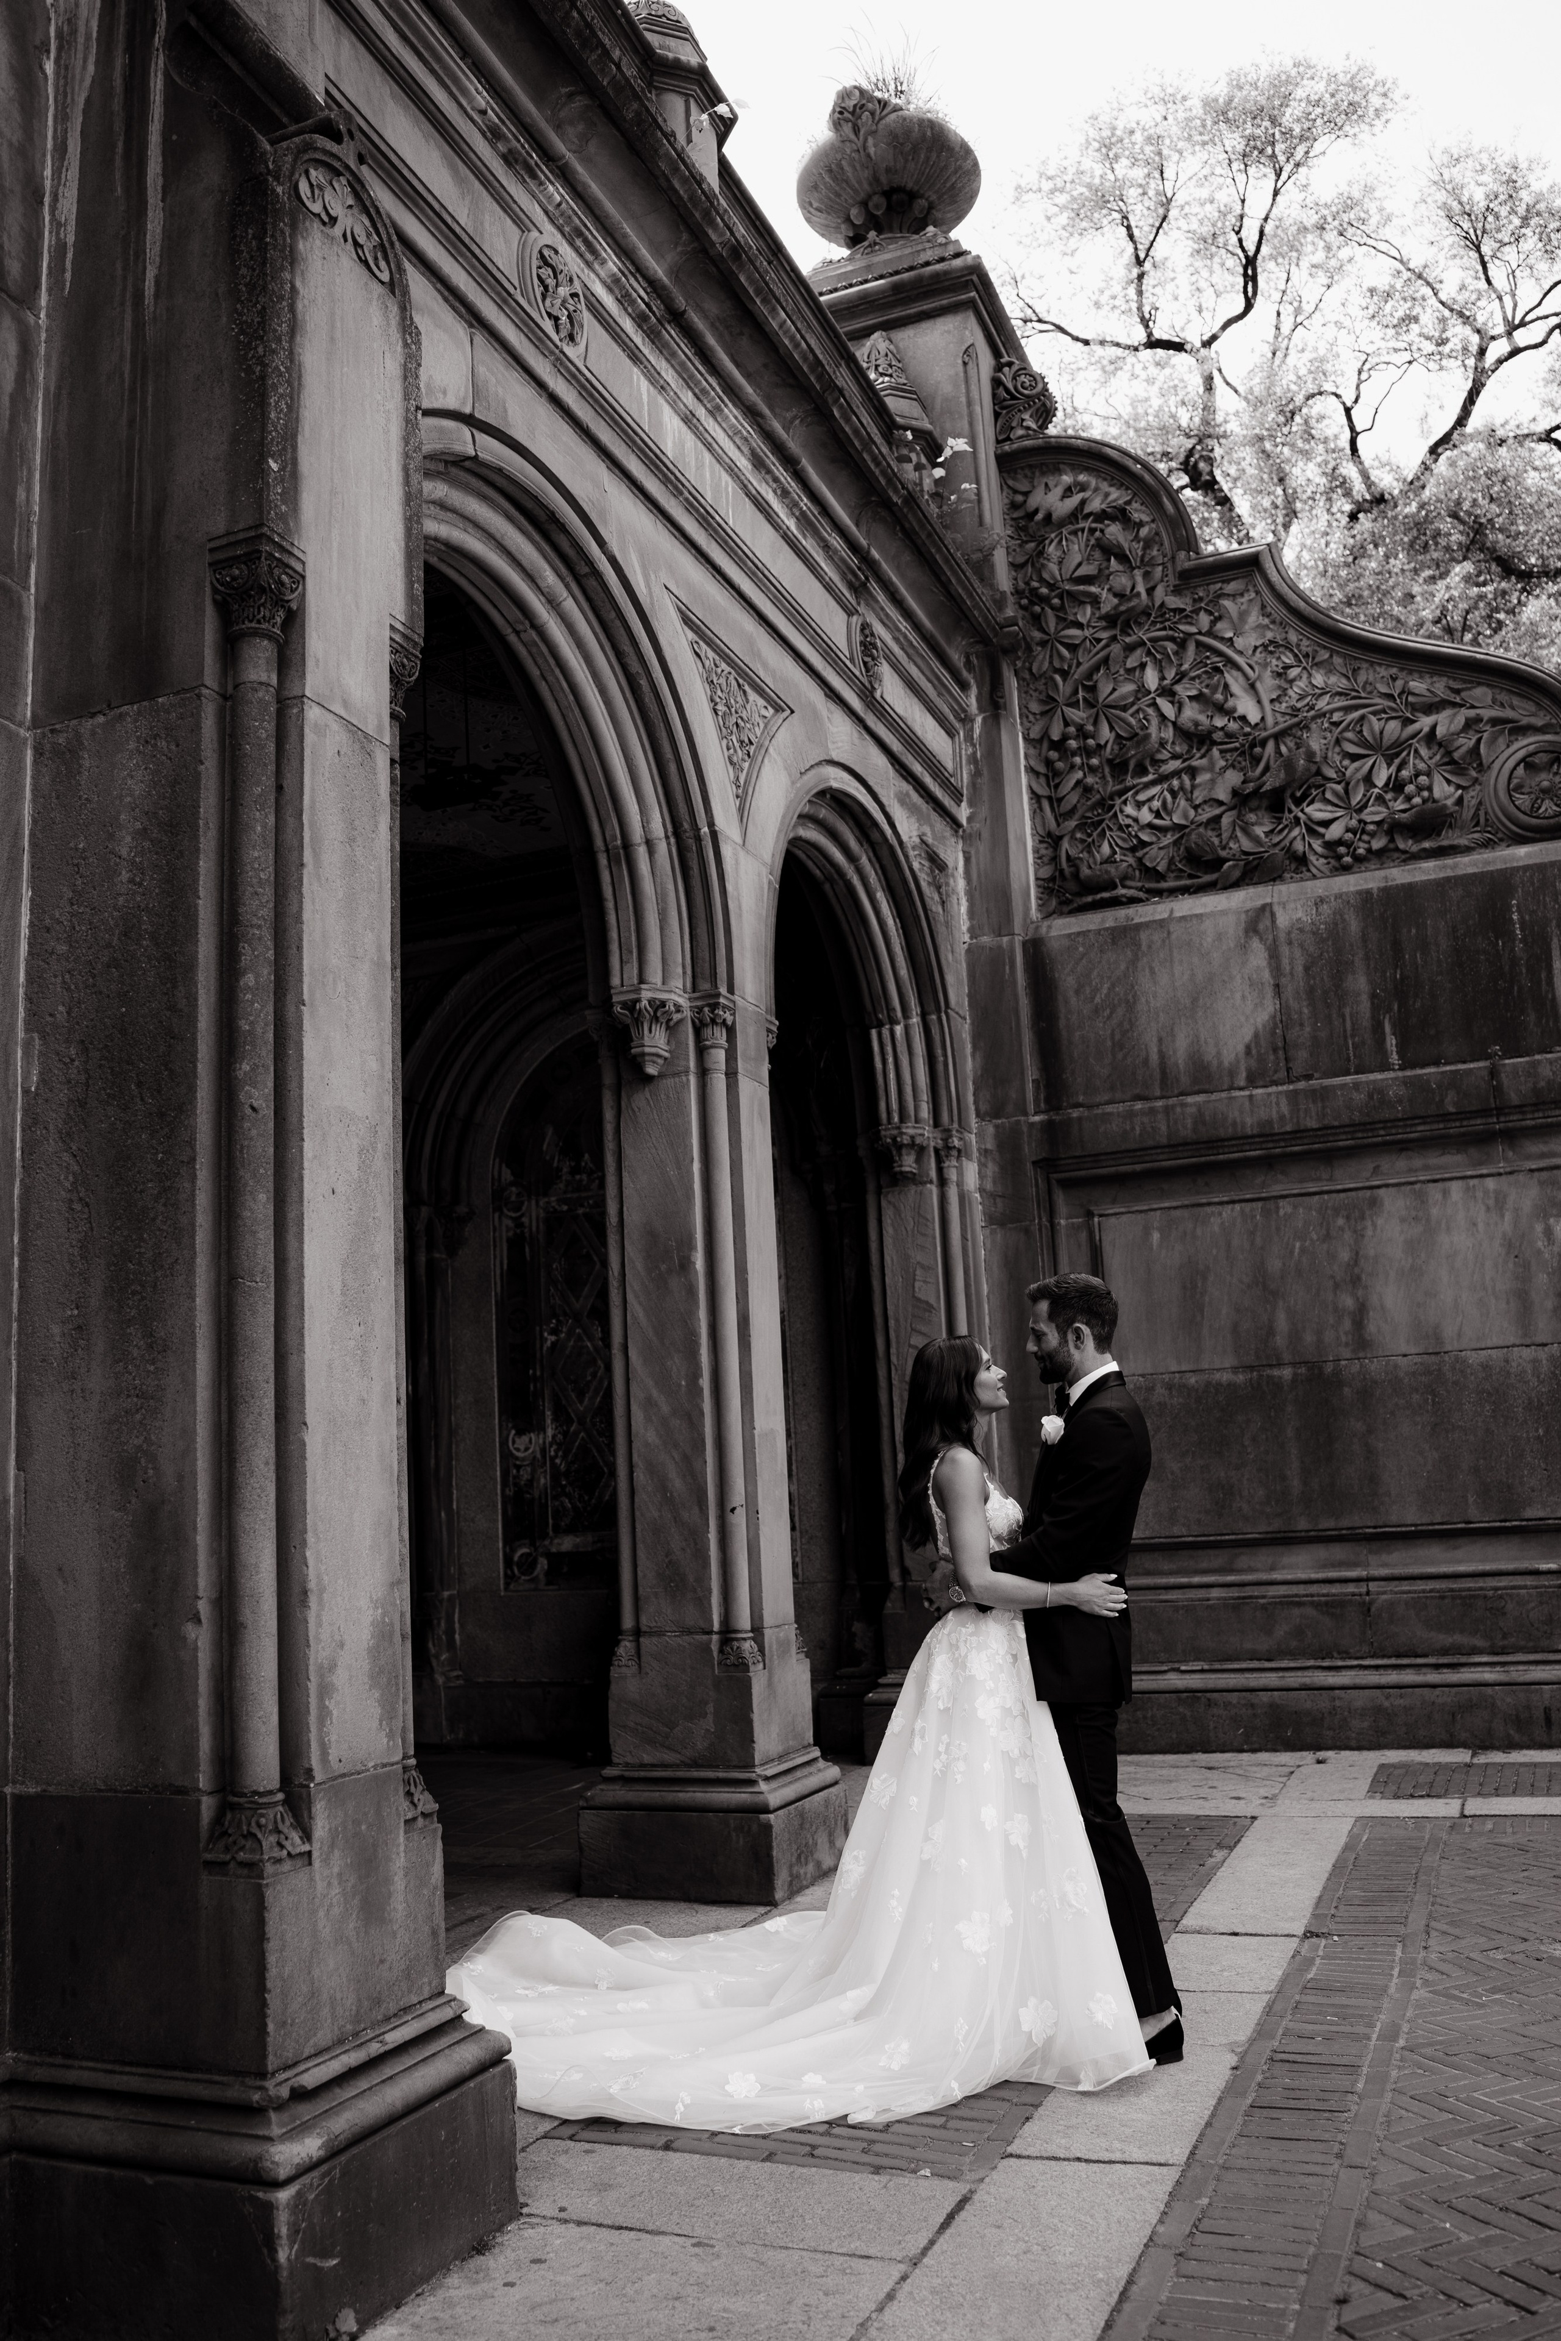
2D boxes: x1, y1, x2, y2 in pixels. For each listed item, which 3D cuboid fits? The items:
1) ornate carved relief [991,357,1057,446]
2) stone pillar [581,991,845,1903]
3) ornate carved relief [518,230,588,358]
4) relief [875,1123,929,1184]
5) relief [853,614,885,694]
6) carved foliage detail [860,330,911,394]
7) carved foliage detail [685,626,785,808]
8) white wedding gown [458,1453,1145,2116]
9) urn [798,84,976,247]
[{"bbox_3d":[1.452,-4.426,10.567,0.340,0.560,0.350,-7,-11,22],"label":"ornate carved relief"},{"bbox_3d":[-0.288,0.941,6.574,0.710,3.070,0.690,-7,-11,22],"label":"stone pillar"},{"bbox_3d":[-0.716,-2.760,5.754,0.100,0.350,0.360,-7,-11,22],"label":"ornate carved relief"},{"bbox_3d":[0.612,-0.094,9.091,0.300,0.290,0.240,-7,-11,22],"label":"relief"},{"bbox_3d":[0.398,-2.355,8.367,0.100,0.350,0.330,-7,-11,22],"label":"relief"},{"bbox_3d":[0.572,-4.460,10.124,0.420,0.500,0.420,-7,-11,22],"label":"carved foliage detail"},{"bbox_3d":[-0.174,-1.642,6.929,0.070,0.550,0.920,-7,-11,22],"label":"carved foliage detail"},{"bbox_3d":[-0.040,1.440,4.611,1.880,1.360,1.500,-4,-10,6],"label":"white wedding gown"},{"bbox_3d":[0.672,-5.902,11.187,1.150,0.980,1.150,-3,-10,-1],"label":"urn"}]

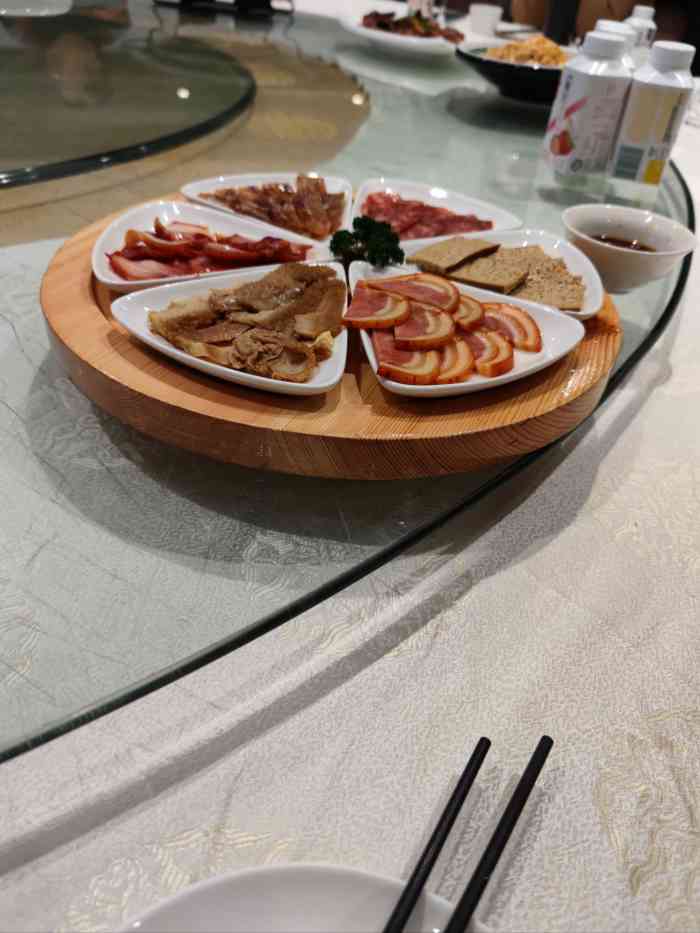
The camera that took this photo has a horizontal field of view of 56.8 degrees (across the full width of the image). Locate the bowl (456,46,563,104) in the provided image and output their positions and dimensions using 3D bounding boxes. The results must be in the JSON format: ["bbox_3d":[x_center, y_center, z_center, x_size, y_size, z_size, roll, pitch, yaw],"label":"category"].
[{"bbox_3d":[0.307,-0.629,1.043,0.278,0.057,0.278,5,40,0],"label":"bowl"}]

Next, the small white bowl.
[{"bbox_3d":[0.210,-0.165,0.502,0.101,0.043,0.101,3,40,-3],"label":"small white bowl"}]

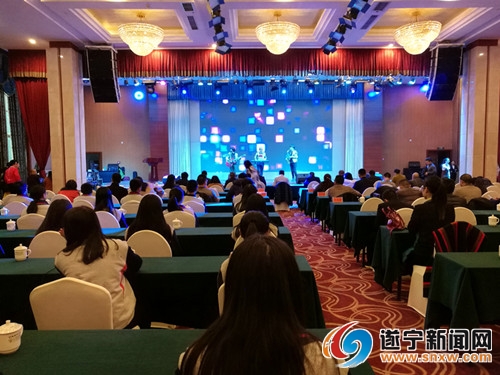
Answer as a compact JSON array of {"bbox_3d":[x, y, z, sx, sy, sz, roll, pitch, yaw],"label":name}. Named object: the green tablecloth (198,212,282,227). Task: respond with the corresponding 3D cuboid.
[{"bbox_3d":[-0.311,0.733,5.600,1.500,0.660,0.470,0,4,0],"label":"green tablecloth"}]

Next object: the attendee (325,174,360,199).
[{"bbox_3d":[2.063,0.380,8.786,0.660,1.290,0.750,0,3,0],"label":"attendee"}]

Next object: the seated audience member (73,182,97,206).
[{"bbox_3d":[-2.948,0.507,7.191,0.480,1.220,0.750,0,3,0],"label":"seated audience member"}]

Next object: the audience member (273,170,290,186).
[{"bbox_3d":[1.081,0.094,13.478,0.530,1.320,0.750,0,3,0],"label":"audience member"}]

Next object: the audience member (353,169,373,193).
[{"bbox_3d":[3.011,0.222,10.536,0.520,1.370,0.780,0,4,-3],"label":"audience member"}]

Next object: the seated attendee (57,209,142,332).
[{"bbox_3d":[-0.994,0.783,2.716,0.560,1.250,0.780,0,4,-4],"label":"seated attendee"}]

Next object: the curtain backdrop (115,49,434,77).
[{"bbox_3d":[0.886,-4.626,14.551,11.900,1.080,0.200,0,3,0],"label":"curtain backdrop"}]

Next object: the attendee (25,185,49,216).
[{"bbox_3d":[-3.082,0.587,5.769,0.470,1.250,0.760,0,4,5],"label":"attendee"}]

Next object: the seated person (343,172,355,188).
[{"bbox_3d":[2.703,0.209,10.650,0.500,1.240,0.720,0,4,0],"label":"seated person"}]

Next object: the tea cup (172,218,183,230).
[{"bbox_3d":[-0.829,0.414,4.460,0.115,0.125,0.095,0,4,0],"label":"tea cup"}]

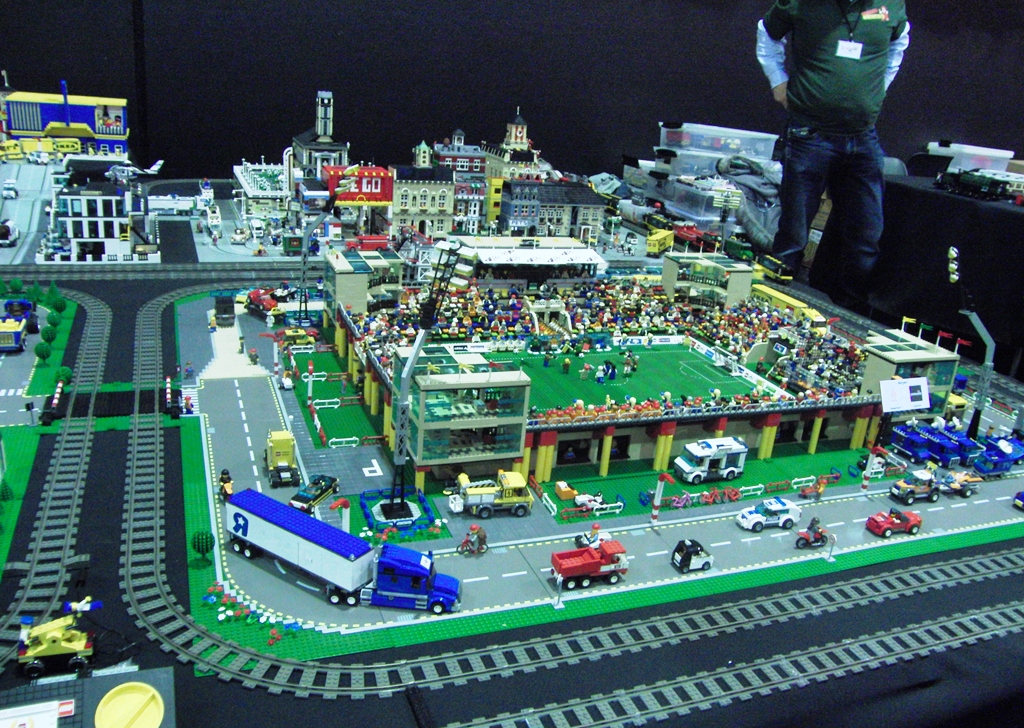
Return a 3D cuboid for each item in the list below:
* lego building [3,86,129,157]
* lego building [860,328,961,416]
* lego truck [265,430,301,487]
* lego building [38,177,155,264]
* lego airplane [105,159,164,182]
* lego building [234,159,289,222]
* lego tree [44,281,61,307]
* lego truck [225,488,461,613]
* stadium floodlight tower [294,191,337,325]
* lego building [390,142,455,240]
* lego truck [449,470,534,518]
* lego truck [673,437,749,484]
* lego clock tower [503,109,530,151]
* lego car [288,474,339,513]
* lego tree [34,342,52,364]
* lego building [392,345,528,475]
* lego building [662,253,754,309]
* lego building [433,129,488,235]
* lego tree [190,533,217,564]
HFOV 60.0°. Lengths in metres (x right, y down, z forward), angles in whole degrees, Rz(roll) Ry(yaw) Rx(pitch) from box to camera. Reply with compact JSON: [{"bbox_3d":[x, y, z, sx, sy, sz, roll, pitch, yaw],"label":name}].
[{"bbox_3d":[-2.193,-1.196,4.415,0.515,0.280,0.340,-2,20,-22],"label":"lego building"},{"bbox_3d":[0.867,0.027,2.037,0.206,0.152,0.197,-3,21,-22],"label":"lego building"},{"bbox_3d":[-0.417,0.160,1.606,0.050,0.085,0.122,-3,20,-23],"label":"lego truck"},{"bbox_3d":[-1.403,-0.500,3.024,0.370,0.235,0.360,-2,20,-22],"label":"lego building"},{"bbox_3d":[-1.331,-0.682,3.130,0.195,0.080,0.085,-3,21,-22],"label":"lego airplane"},{"bbox_3d":[-1.097,-0.757,3.921,0.205,0.145,0.600,-3,21,-22],"label":"lego building"},{"bbox_3d":[-1.264,-0.198,2.444,0.035,0.065,0.035,-2,20,-22],"label":"lego tree"},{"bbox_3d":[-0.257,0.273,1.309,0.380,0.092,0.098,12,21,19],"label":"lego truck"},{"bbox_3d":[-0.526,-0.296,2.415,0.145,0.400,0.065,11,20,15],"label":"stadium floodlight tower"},{"bbox_3d":[-0.384,-0.730,3.704,0.260,0.387,0.145,-2,20,-22],"label":"lego building"},{"bbox_3d":[-0.039,0.228,1.552,0.148,0.068,0.056,0,21,-15],"label":"lego truck"},{"bbox_3d":[0.397,0.191,1.766,0.134,0.075,0.051,-3,20,-23],"label":"lego truck"},{"bbox_3d":[0.021,-1.097,4.150,0.100,0.185,0.100,-3,21,-22],"label":"lego clock tower"},{"bbox_3d":[-0.338,0.216,1.527,0.043,0.043,0.107,12,20,17],"label":"lego car"},{"bbox_3d":[-1.059,-0.022,2.009,0.036,0.051,0.036,-2,20,-22],"label":"lego tree"},{"bbox_3d":[-0.103,0.075,1.652,0.203,0.174,0.200,-2,20,-22],"label":"lego building"},{"bbox_3d":[0.590,-0.239,2.688,0.198,0.150,0.190,-3,21,-22],"label":"lego building"},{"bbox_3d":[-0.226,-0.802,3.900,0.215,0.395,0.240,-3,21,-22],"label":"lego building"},{"bbox_3d":[-0.457,0.272,1.316,0.034,0.051,0.034,-2,20,-22],"label":"lego tree"}]

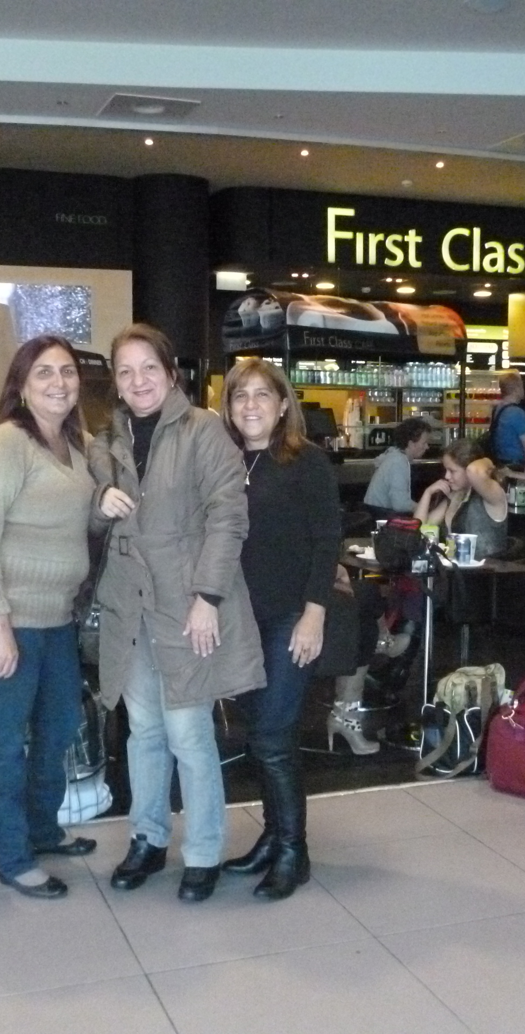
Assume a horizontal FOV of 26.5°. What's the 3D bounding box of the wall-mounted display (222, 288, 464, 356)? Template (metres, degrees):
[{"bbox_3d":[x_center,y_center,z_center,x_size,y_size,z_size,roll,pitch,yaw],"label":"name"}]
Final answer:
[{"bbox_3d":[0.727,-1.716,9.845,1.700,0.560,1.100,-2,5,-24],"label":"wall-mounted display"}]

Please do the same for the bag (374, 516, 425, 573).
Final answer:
[{"bbox_3d":[0.542,0.109,4.420,0.200,0.220,0.150,1,5,7],"label":"bag"}]

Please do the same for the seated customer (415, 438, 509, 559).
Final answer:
[{"bbox_3d":[0.971,0.158,5.730,0.800,1.270,0.540,-1,5,-20],"label":"seated customer"}]

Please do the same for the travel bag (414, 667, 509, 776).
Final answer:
[{"bbox_3d":[0.784,0.775,4.324,0.320,0.380,0.240,1,5,10],"label":"travel bag"}]

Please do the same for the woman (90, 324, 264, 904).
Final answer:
[{"bbox_3d":[-0.242,0.249,3.189,0.510,1.610,0.380,1,5,11],"label":"woman"}]

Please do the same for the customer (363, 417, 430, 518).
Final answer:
[{"bbox_3d":[0.960,0.071,6.742,0.820,1.360,0.500,-1,5,-20],"label":"customer"}]

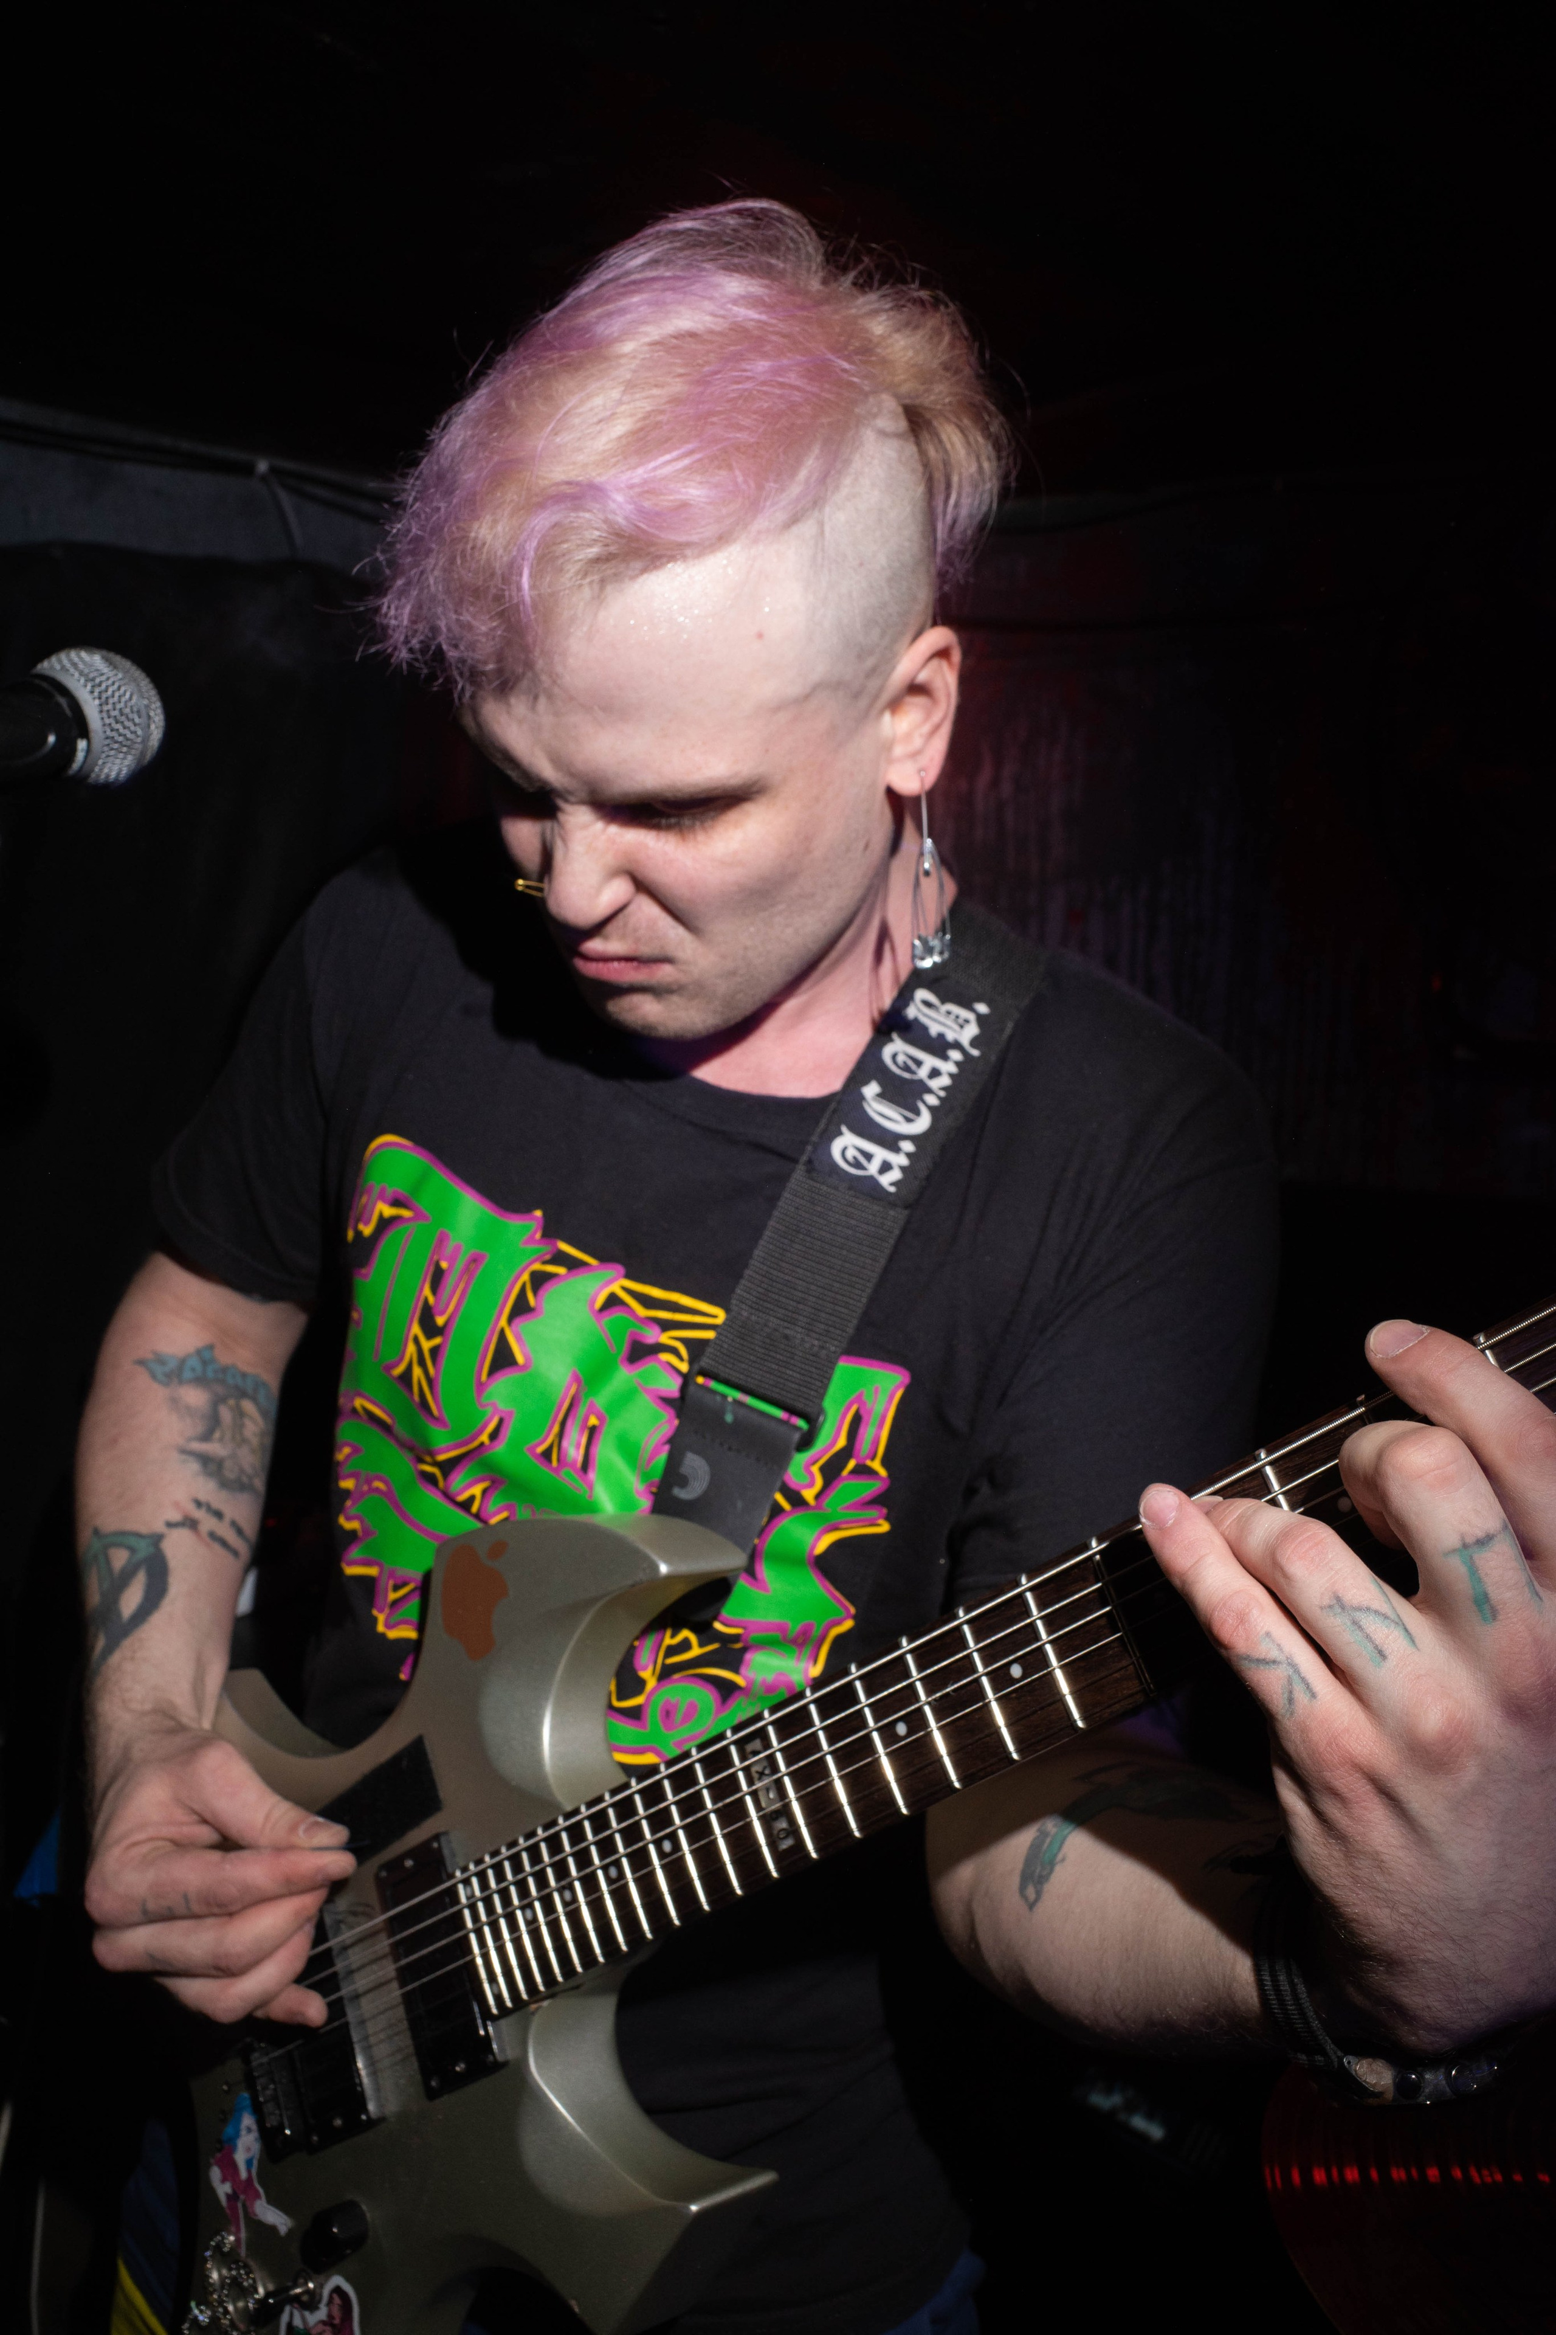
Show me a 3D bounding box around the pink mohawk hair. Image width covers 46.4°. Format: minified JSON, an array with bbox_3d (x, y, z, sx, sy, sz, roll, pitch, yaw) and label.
[{"bbox_3d":[-0.031,-0.259,0.645,0.170,0.140,0.240,18,52,21],"label":"pink mohawk hair"}]

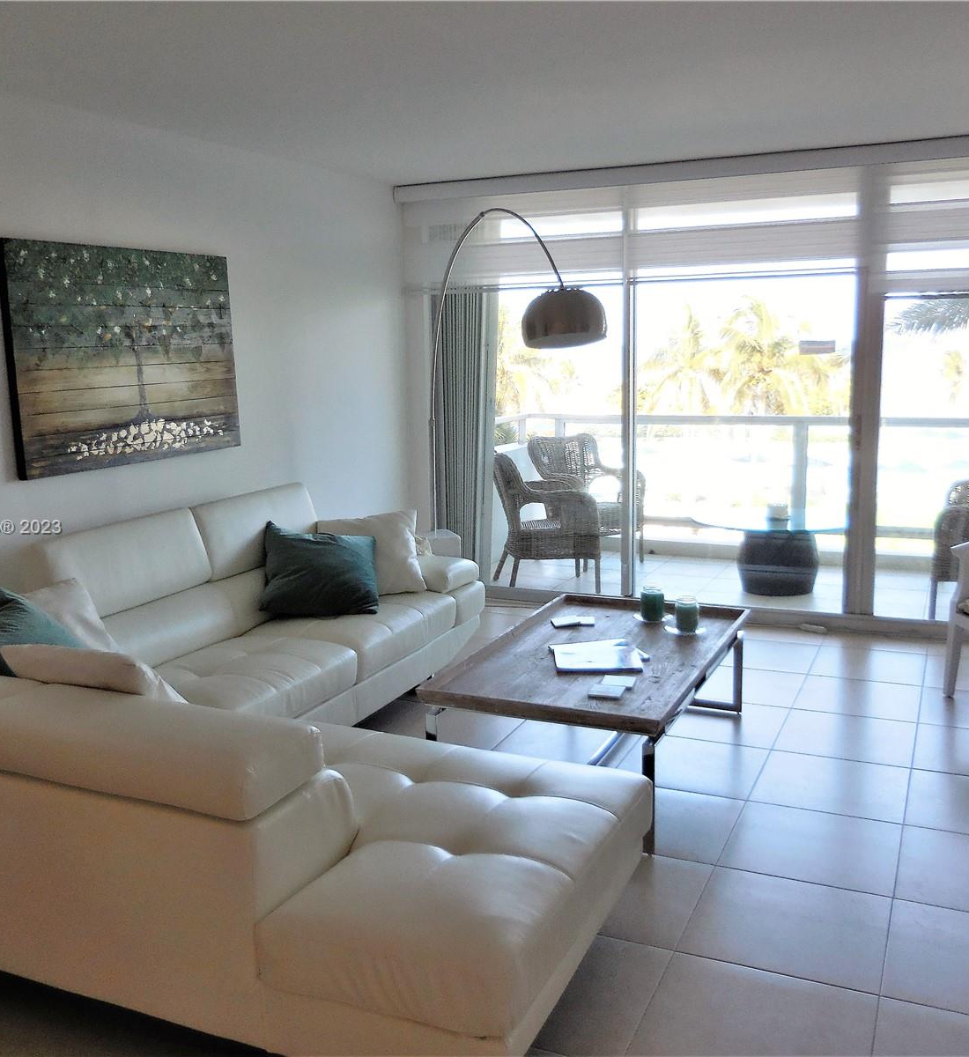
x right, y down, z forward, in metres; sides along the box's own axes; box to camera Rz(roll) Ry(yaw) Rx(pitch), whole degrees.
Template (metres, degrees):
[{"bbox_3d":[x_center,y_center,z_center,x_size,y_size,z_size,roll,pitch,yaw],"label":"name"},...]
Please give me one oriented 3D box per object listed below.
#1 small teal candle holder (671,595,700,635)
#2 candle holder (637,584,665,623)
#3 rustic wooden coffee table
[{"bbox_3d":[0.842,0.359,4.219,0.102,0.141,0.102,3,11,25],"label":"small teal candle holder"},{"bbox_3d":[0.731,0.328,4.423,0.106,0.139,0.106,3,11,25],"label":"candle holder"},{"bbox_3d":[0.465,0.675,3.998,0.848,0.452,1.463,3,11,25],"label":"rustic wooden coffee table"}]

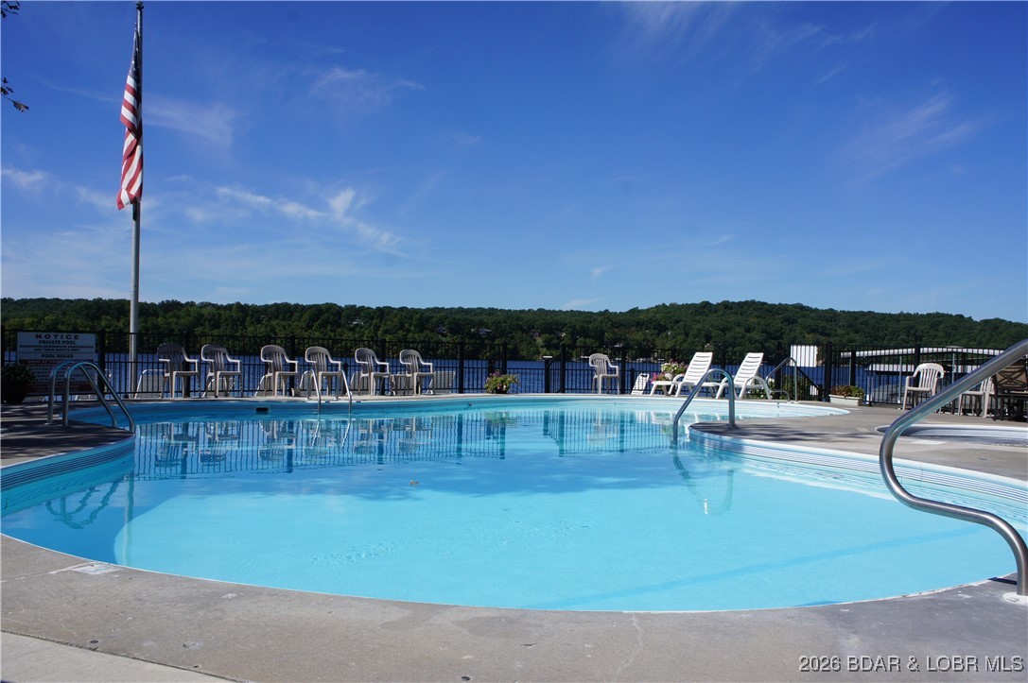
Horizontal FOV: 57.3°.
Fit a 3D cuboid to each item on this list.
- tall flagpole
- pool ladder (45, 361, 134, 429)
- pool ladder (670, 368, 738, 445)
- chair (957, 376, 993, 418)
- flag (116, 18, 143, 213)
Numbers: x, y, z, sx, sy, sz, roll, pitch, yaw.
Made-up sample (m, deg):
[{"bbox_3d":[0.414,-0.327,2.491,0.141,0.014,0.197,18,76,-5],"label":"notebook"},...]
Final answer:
[{"bbox_3d":[-6.385,-2.387,15.950,0.130,6.700,0.130,1,-1,0],"label":"tall flagpole"},{"bbox_3d":[-4.440,0.620,9.880,0.700,0.820,0.600,2,-1,-43],"label":"pool ladder"},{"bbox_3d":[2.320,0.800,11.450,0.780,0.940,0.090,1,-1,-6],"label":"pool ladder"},{"bbox_3d":[7.750,0.820,15.650,0.570,0.870,0.570,2,-1,-37],"label":"chair"},{"bbox_3d":[-6.510,-3.830,15.950,0.420,3.150,0.270,2,-1,-22],"label":"flag"}]

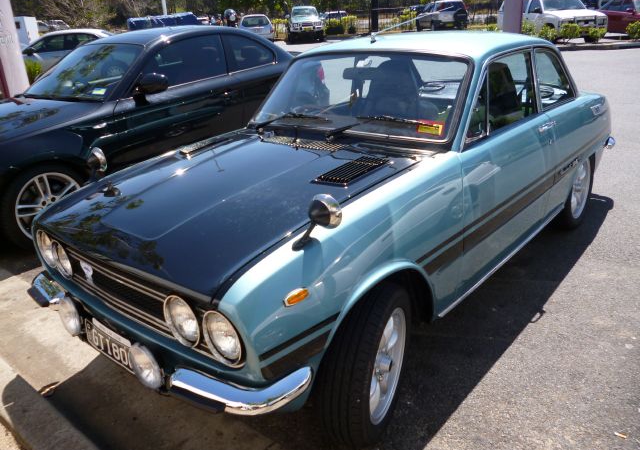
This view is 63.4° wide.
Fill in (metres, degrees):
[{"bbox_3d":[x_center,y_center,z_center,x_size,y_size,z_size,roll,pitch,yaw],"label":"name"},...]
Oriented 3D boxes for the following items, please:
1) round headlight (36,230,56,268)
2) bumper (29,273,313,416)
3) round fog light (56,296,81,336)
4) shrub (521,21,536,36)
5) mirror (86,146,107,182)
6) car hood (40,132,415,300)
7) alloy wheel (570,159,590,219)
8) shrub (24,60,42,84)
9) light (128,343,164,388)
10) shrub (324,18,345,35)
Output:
[{"bbox_3d":[-1.090,0.089,2.107,0.165,0.165,0.090,14,27,38],"label":"round headlight"},{"bbox_3d":[-0.643,0.359,1.868,1.410,0.150,0.280,14,27,39],"label":"bumper"},{"bbox_3d":[-0.928,0.334,1.942,0.160,0.160,0.085,14,27,39],"label":"round fog light"},{"bbox_3d":[6.524,-6.039,16.200,0.580,0.680,0.580,-4,20,0],"label":"shrub"},{"bbox_3d":[-1.019,-0.251,2.302,0.115,0.150,0.130,14,27,39],"label":"mirror"},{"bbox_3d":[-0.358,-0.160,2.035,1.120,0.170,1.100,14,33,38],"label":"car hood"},{"bbox_3d":[1.695,-0.249,3.497,0.150,0.400,0.400,14,27,39],"label":"alloy wheel"},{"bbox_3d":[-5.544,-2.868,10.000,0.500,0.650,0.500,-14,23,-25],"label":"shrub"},{"bbox_3d":[-0.526,0.431,1.607,0.160,0.160,0.085,14,27,39],"label":"light"},{"bbox_3d":[0.882,-12.078,31.500,1.150,1.050,1.150,-3,21,3],"label":"shrub"}]

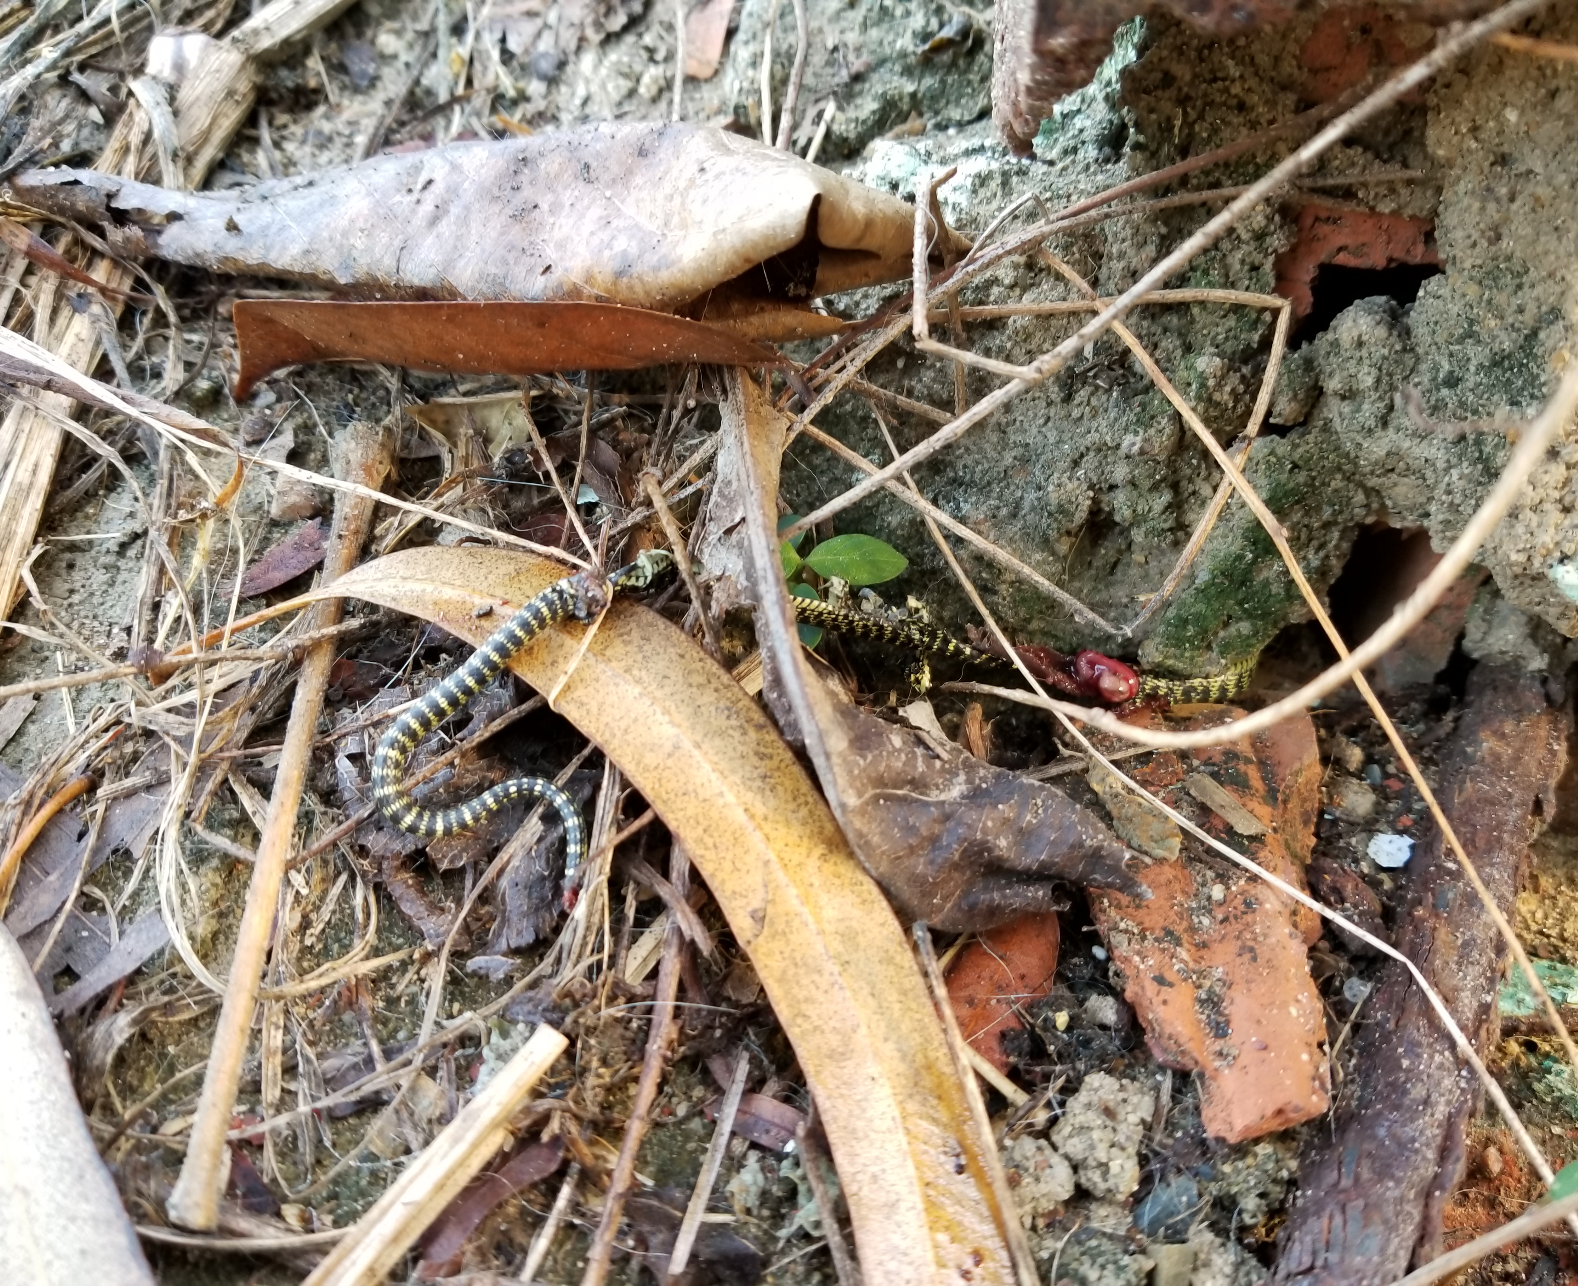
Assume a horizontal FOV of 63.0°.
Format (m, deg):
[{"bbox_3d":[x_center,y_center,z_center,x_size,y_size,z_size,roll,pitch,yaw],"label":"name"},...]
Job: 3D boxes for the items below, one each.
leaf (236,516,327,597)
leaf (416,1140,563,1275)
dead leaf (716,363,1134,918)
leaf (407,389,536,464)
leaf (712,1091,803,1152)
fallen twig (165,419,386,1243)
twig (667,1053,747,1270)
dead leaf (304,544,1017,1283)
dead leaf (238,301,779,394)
[{"bbox_3d":[-0.125,-0.020,0.320,0.013,0.005,0.026,41,70,15],"label":"leaf"},{"bbox_3d":[-0.060,0.114,0.262,0.009,0.006,0.034,42,70,15],"label":"leaf"},{"bbox_3d":[0.015,0.003,0.297,0.057,0.030,0.163,-32,71,-16],"label":"dead leaf"},{"bbox_3d":[-0.084,-0.058,0.339,0.033,0.008,0.018,6,65,0],"label":"leaf"},{"bbox_3d":[-0.007,0.100,0.271,0.019,0.005,0.008,18,65,5],"label":"leaf"},{"bbox_3d":[-0.113,0.030,0.292,0.011,0.011,0.186,3,65,-2],"label":"fallen twig"},{"bbox_3d":[-0.016,0.106,0.265,0.003,0.004,0.045,17,65,5],"label":"twig"},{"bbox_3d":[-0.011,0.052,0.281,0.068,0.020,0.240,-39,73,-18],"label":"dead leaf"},{"bbox_3d":[-0.070,-0.074,0.330,0.140,0.022,0.015,2,65,-2],"label":"dead leaf"}]

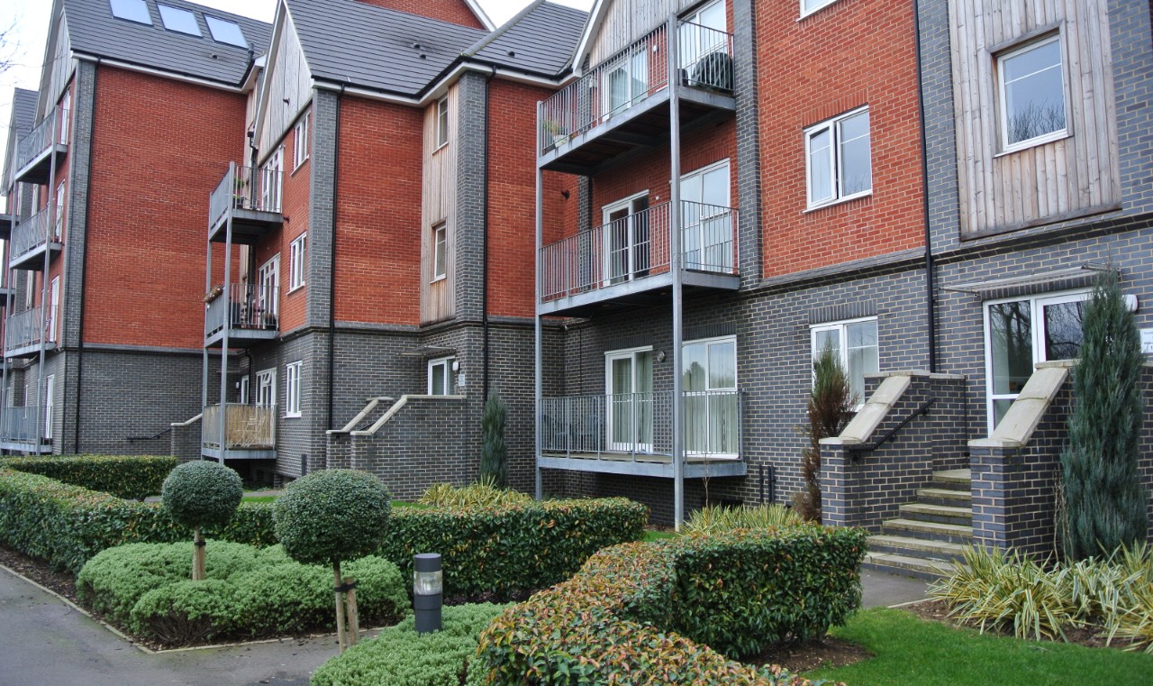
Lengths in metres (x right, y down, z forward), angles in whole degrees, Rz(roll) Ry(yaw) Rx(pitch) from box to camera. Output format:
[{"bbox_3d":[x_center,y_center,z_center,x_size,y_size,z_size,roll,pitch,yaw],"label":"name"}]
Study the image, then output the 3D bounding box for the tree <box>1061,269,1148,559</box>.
[{"bbox_3d":[4.841,0.805,7.948,0.750,2.920,0.750,3,-6,-30],"label":"tree"}]

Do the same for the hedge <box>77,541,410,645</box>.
[{"bbox_3d":[-2.901,2.051,7.476,2.200,0.470,2.350,3,-6,-30],"label":"hedge"}]

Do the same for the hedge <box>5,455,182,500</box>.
[{"bbox_3d":[-10.309,2.839,18.010,3.550,0.760,1.700,3,-6,-30],"label":"hedge"}]

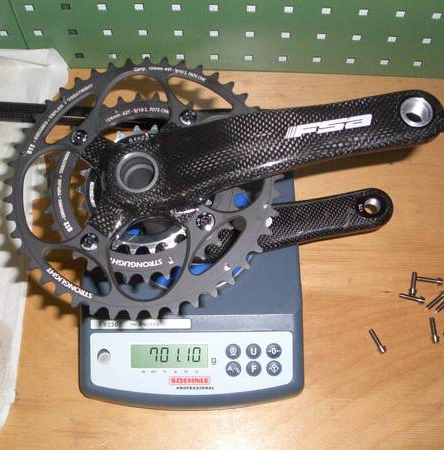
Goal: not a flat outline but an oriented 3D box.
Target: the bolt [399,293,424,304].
[{"bbox_3d":[0.181,0.070,0.595,0.025,0.007,0.007,12,66,9],"label":"bolt"}]

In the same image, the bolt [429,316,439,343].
[{"bbox_3d":[0.197,0.098,0.578,0.007,0.007,0.025,-1,61,0],"label":"bolt"}]

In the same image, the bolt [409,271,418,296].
[{"bbox_3d":[0.184,0.057,0.602,0.007,0.007,0.025,12,63,5],"label":"bolt"}]

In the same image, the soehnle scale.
[{"bbox_3d":[-0.027,0.050,0.567,0.199,0.070,0.226,0,65,0],"label":"soehnle scale"}]

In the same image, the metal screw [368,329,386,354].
[{"bbox_3d":[0.143,0.107,0.574,0.007,0.007,0.025,-20,63,-9],"label":"metal screw"}]

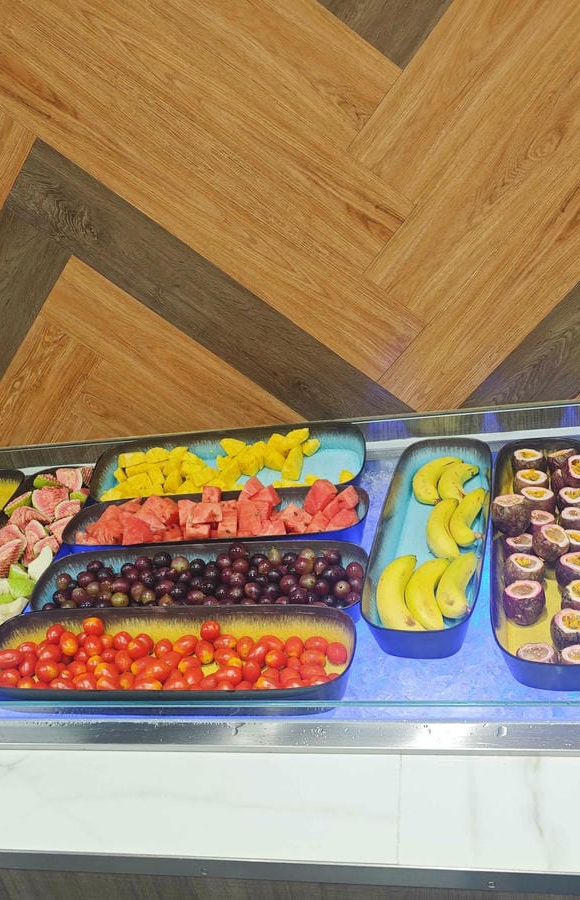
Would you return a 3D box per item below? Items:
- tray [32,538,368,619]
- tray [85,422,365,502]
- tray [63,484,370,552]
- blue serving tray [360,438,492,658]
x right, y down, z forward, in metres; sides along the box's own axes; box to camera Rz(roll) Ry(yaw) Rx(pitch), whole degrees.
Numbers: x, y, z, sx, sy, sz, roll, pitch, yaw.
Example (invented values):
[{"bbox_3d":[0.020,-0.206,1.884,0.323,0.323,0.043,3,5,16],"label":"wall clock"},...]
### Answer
[{"bbox_3d":[-0.133,0.217,1.205,0.520,0.059,0.159,-3,32,10],"label":"tray"},{"bbox_3d":[-0.114,0.044,1.500,0.520,0.059,0.159,-6,50,6],"label":"tray"},{"bbox_3d":[-0.123,0.135,1.347,0.520,0.059,0.159,-5,25,9],"label":"tray"},{"bbox_3d":[0.223,0.130,1.234,0.159,0.059,0.520,1,29,17],"label":"blue serving tray"}]

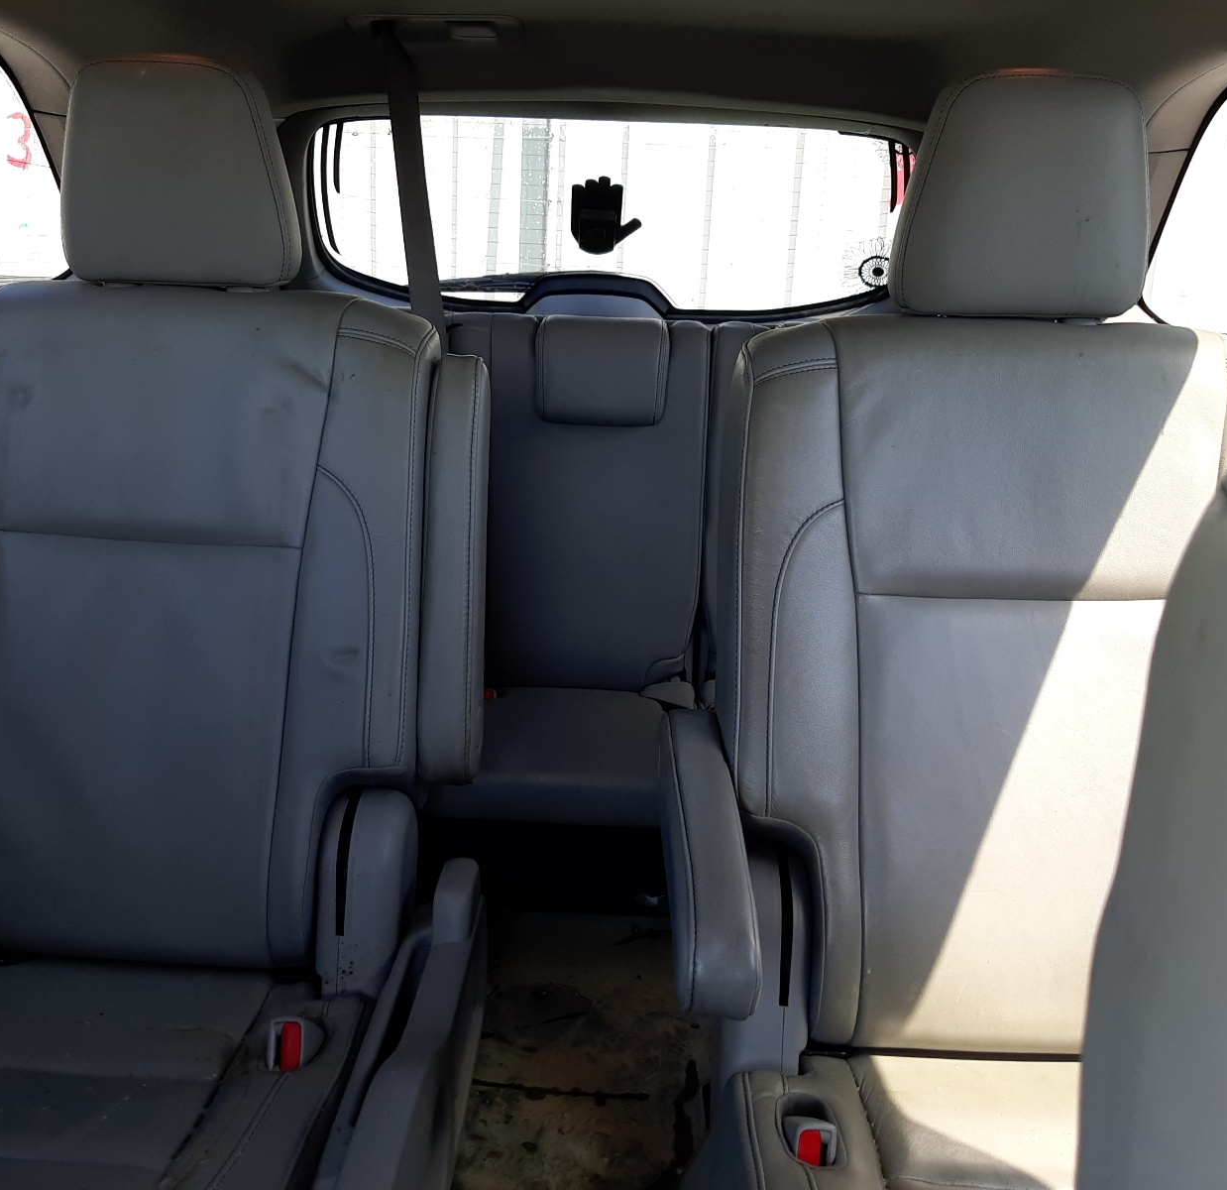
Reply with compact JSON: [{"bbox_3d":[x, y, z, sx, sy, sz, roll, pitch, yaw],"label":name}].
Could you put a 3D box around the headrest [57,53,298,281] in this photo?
[{"bbox_3d":[-0.418,-0.408,1.160,0.218,0.205,0.115,3,2,0],"label":"headrest"}]

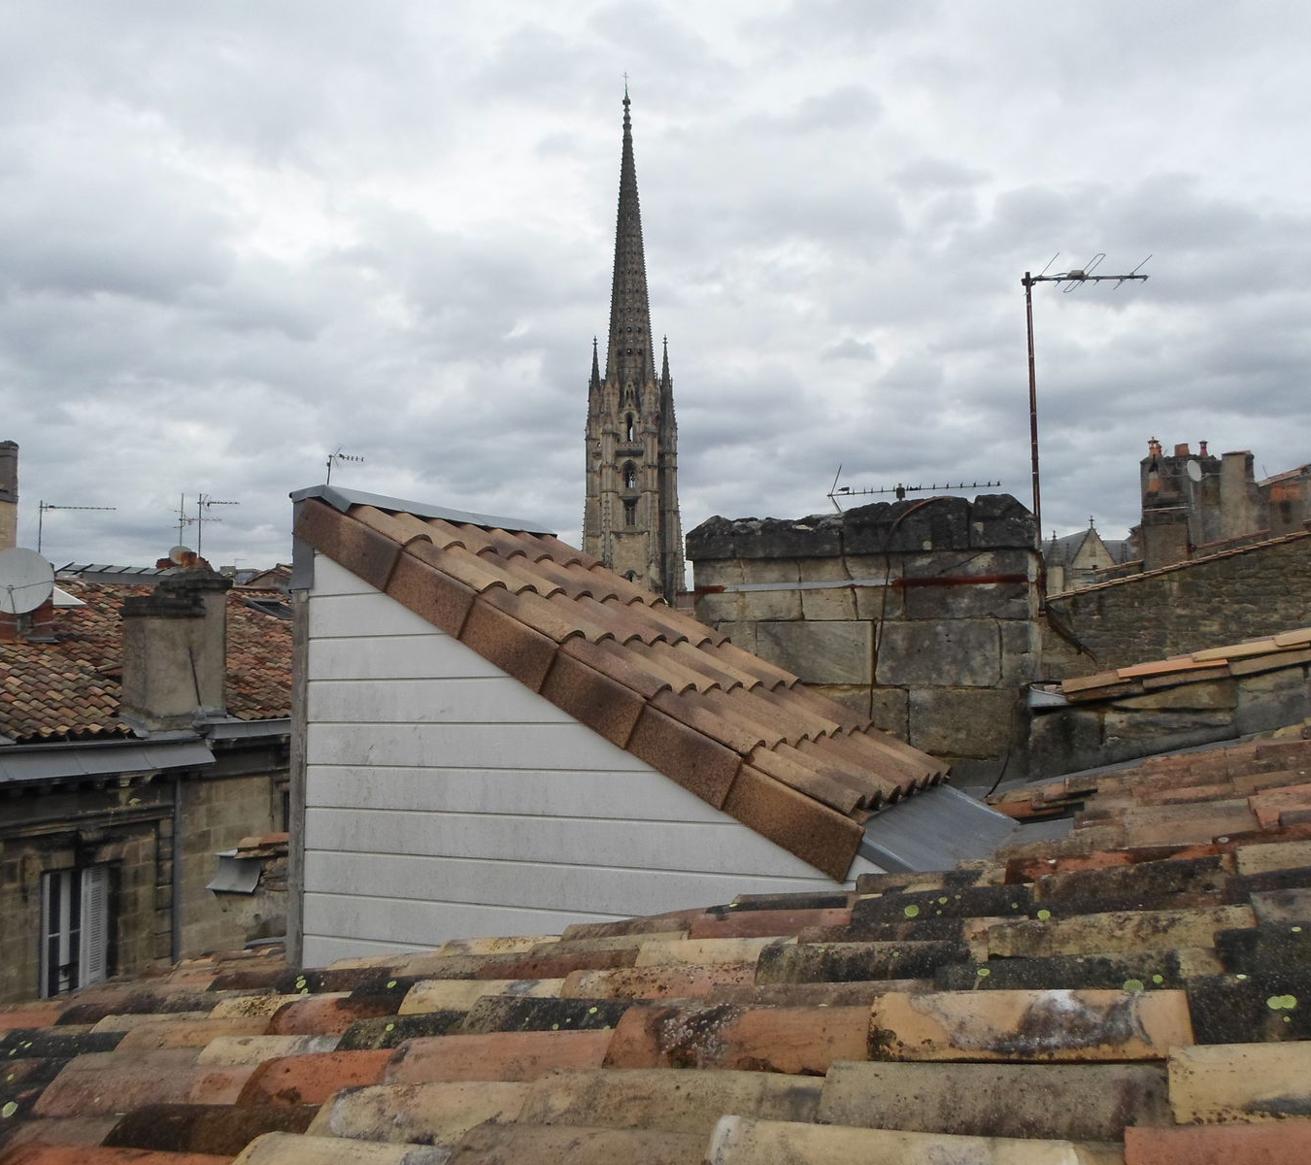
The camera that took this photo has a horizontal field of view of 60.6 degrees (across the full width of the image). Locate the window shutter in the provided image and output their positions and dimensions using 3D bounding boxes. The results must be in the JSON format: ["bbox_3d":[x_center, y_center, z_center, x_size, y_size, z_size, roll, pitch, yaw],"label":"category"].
[{"bbox_3d":[-7.190,4.564,14.341,0.050,1.850,0.430,-4,-6,30],"label":"window shutter"}]

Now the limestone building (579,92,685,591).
[{"bbox_3d":[-4.116,-30.970,186.298,16.500,105.400,16.500,-1,-5,0],"label":"limestone building"}]

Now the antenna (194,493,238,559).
[{"bbox_3d":[-10.829,-1.380,27.730,1.120,1.600,0.420,-2,-5,17],"label":"antenna"}]

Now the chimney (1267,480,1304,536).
[{"bbox_3d":[14.439,-1.697,25.718,0.660,1.280,0.420,-4,-6,30],"label":"chimney"}]

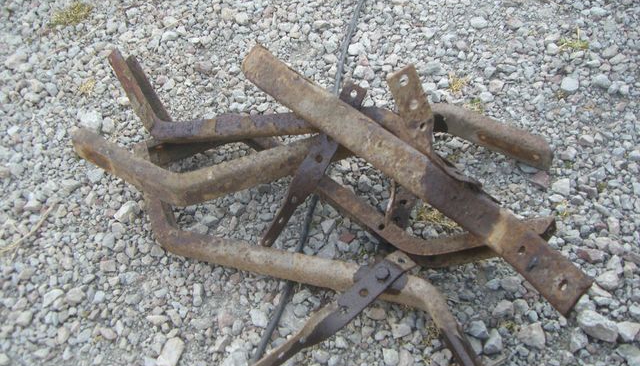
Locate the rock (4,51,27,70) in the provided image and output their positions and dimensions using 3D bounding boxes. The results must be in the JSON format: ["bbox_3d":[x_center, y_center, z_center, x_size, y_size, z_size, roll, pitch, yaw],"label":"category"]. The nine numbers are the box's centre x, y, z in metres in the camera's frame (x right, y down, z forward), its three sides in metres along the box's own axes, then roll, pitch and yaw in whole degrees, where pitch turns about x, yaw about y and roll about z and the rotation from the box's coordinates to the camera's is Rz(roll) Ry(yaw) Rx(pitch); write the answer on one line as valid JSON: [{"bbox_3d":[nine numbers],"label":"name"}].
[{"bbox_3d":[-0.654,-0.263,1.510,0.047,0.025,0.030,-24,56,-18],"label":"rock"}]

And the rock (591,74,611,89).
[{"bbox_3d":[0.578,-0.208,1.445,0.036,0.024,0.030,6,50,5],"label":"rock"}]

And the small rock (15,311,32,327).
[{"bbox_3d":[-0.478,0.220,1.133,0.028,0.015,0.020,-33,59,-23],"label":"small rock"}]

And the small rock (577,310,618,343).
[{"bbox_3d":[0.427,0.221,1.080,0.058,0.036,0.042,21,53,17],"label":"small rock"}]

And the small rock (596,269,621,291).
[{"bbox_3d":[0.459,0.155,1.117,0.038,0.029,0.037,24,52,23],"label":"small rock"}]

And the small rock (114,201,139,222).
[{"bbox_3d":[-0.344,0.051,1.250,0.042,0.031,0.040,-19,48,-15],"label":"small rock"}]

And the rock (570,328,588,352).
[{"bbox_3d":[0.395,0.239,1.071,0.025,0.020,0.038,8,50,6],"label":"rock"}]

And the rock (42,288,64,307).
[{"bbox_3d":[-0.439,0.189,1.157,0.019,0.018,0.039,38,61,26],"label":"rock"}]

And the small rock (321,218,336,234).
[{"bbox_3d":[0.015,0.075,1.246,0.028,0.019,0.030,0,52,0],"label":"small rock"}]

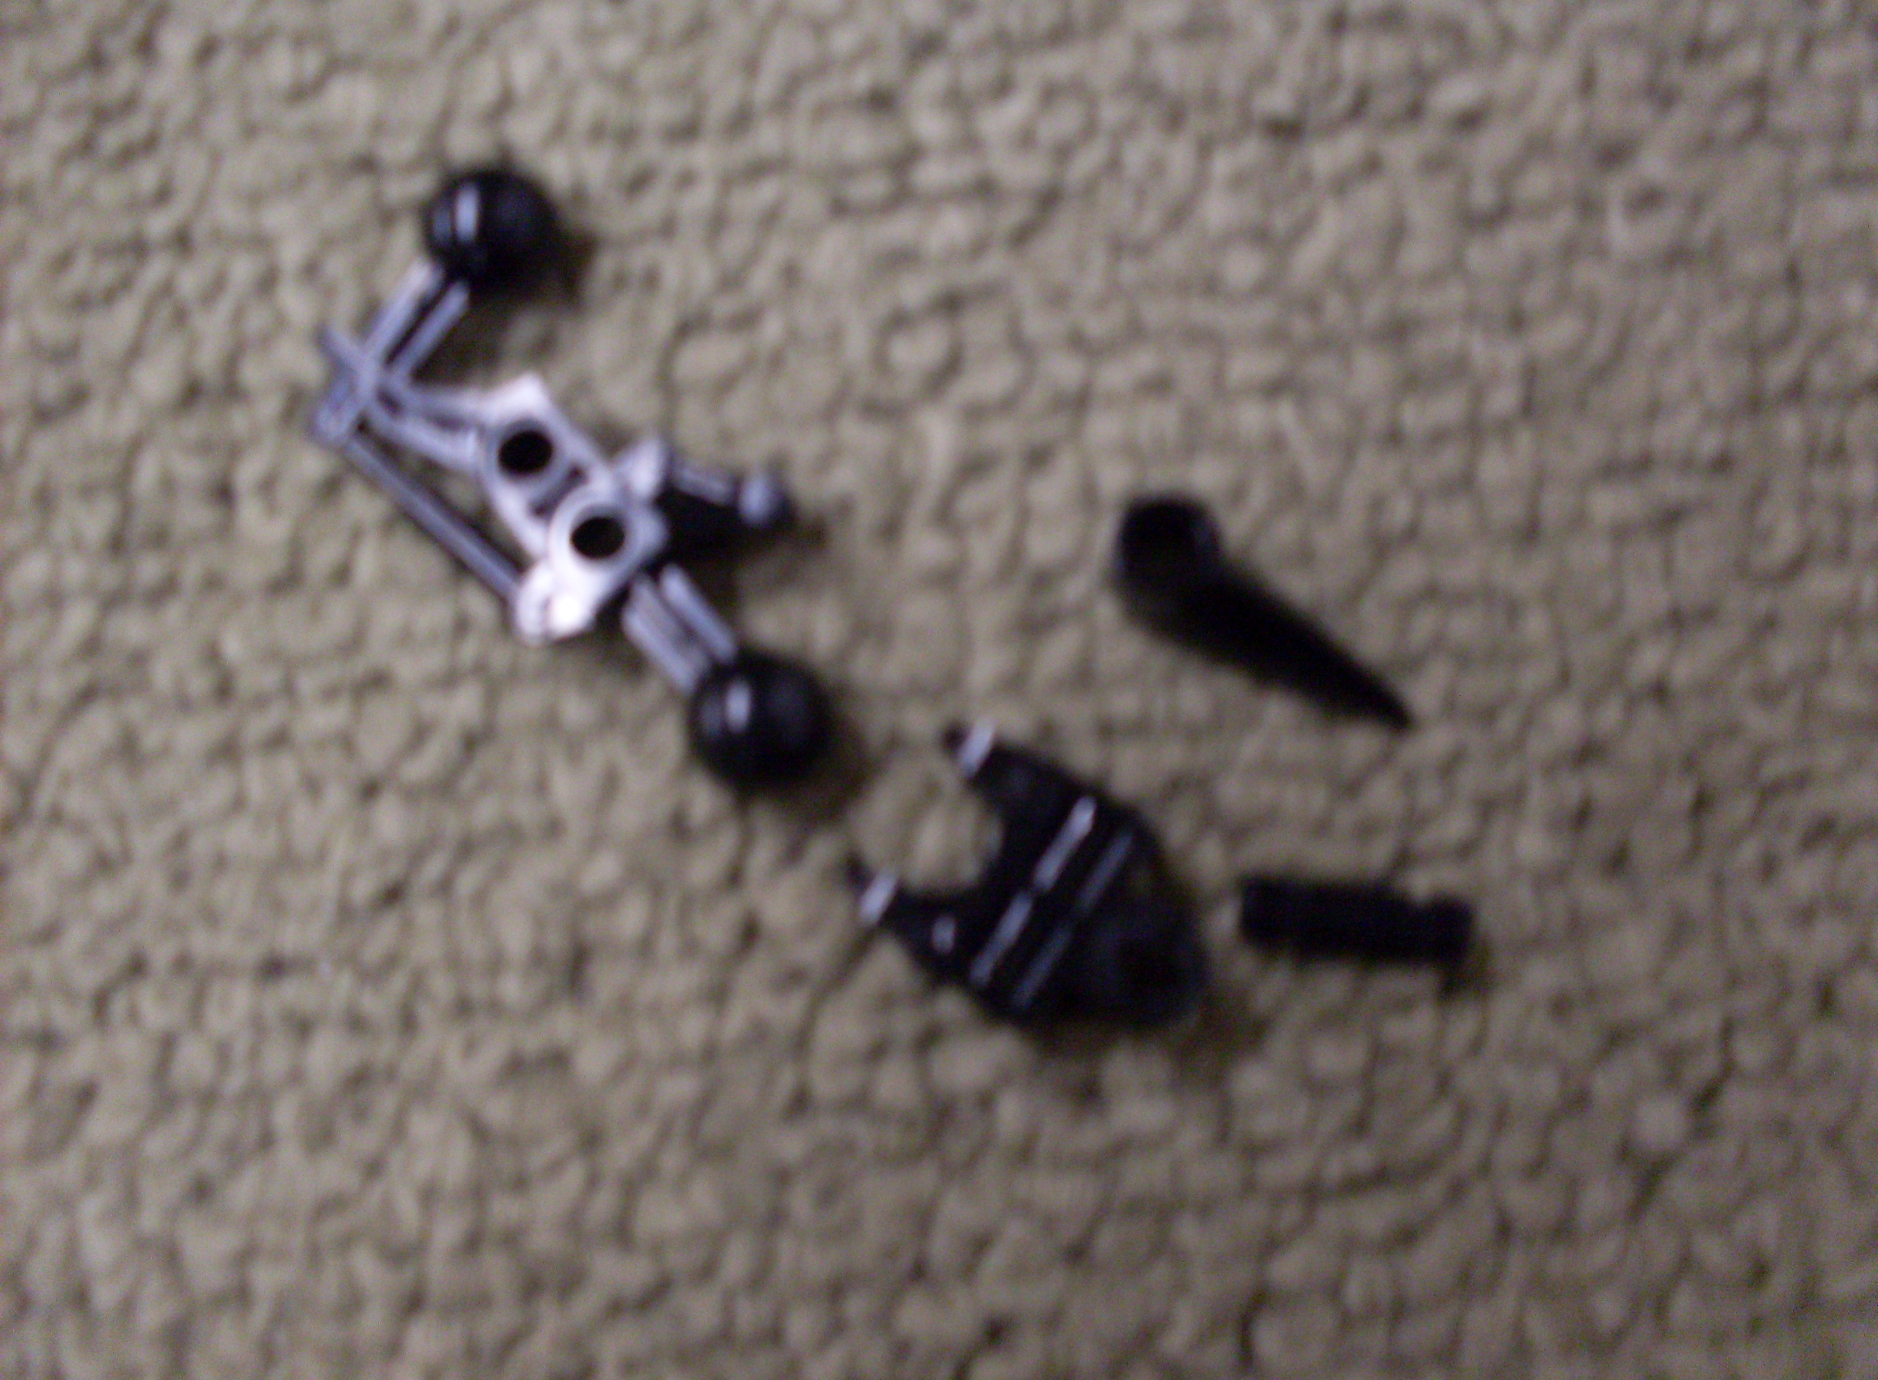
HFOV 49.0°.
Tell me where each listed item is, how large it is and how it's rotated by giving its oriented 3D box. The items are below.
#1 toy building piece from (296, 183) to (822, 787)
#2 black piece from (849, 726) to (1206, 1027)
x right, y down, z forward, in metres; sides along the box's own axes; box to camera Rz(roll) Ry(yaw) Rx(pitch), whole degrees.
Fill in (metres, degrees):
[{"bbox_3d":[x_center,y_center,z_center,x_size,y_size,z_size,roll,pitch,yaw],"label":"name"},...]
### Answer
[{"bbox_3d":[-0.024,-0.015,0.146,0.024,0.013,0.050,-43,84,-5],"label":"toy building piece"},{"bbox_3d":[0.007,0.014,0.143,0.025,0.011,0.017,32,83,4],"label":"black piece"}]

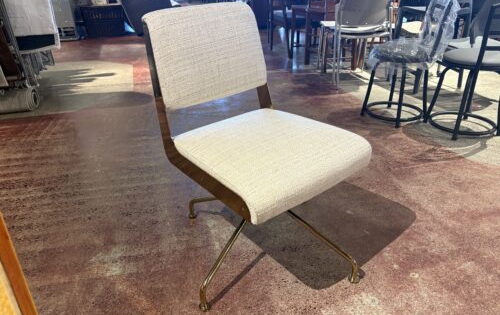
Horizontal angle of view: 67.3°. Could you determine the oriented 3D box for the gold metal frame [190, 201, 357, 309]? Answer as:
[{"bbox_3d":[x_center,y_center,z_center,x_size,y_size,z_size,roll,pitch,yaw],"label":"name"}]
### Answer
[{"bbox_3d":[0.051,0.206,1.421,0.570,0.330,0.570,-7,28,-10],"label":"gold metal frame"}]

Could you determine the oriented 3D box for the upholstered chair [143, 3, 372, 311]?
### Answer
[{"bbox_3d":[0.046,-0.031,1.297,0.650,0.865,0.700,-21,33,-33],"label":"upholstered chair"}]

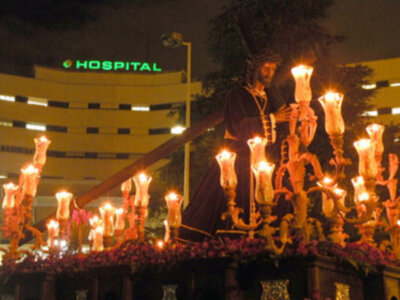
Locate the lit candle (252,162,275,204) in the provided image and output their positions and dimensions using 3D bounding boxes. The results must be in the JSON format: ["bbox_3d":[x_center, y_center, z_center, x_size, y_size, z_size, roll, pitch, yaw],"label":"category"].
[{"bbox_3d":[0.466,0.239,4.750,0.170,0.304,0.170,1,-13,0],"label":"lit candle"}]

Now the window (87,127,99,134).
[{"bbox_3d":[-15.225,-2.694,92.000,1.680,0.880,0.150,2,-12,-2],"label":"window"}]

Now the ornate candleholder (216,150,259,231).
[{"bbox_3d":[0.281,0.308,4.900,0.310,0.590,0.180,1,-12,0],"label":"ornate candleholder"}]

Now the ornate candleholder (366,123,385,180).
[{"bbox_3d":[1.506,0.017,5.550,0.155,0.490,0.155,1,-12,0],"label":"ornate candleholder"}]

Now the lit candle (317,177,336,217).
[{"bbox_3d":[1.046,0.384,5.350,0.170,0.312,0.170,1,-13,0],"label":"lit candle"}]

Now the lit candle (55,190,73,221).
[{"bbox_3d":[-1.339,0.549,6.400,0.155,0.275,0.155,1,-12,0],"label":"lit candle"}]

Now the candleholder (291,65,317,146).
[{"bbox_3d":[0.737,-0.315,4.600,0.180,0.570,0.180,1,-12,0],"label":"candleholder"}]

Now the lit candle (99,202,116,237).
[{"bbox_3d":[-0.943,0.709,6.600,0.170,0.330,0.170,1,-13,0],"label":"lit candle"}]

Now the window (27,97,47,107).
[{"bbox_3d":[-22.176,-6.565,88.500,2.650,0.920,0.150,6,-14,-18],"label":"window"}]

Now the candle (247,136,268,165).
[{"bbox_3d":[0.443,0.029,4.950,0.155,0.265,0.155,1,-12,0],"label":"candle"}]

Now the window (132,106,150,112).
[{"bbox_3d":[-8.371,-5.864,92.000,2.500,0.850,0.150,2,-12,-2],"label":"window"}]

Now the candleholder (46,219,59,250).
[{"bbox_3d":[-1.635,0.937,7.200,0.125,0.330,0.125,1,-12,0],"label":"candleholder"}]

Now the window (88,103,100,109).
[{"bbox_3d":[-14.694,-6.071,90.000,1.580,0.850,0.150,2,-14,-3],"label":"window"}]

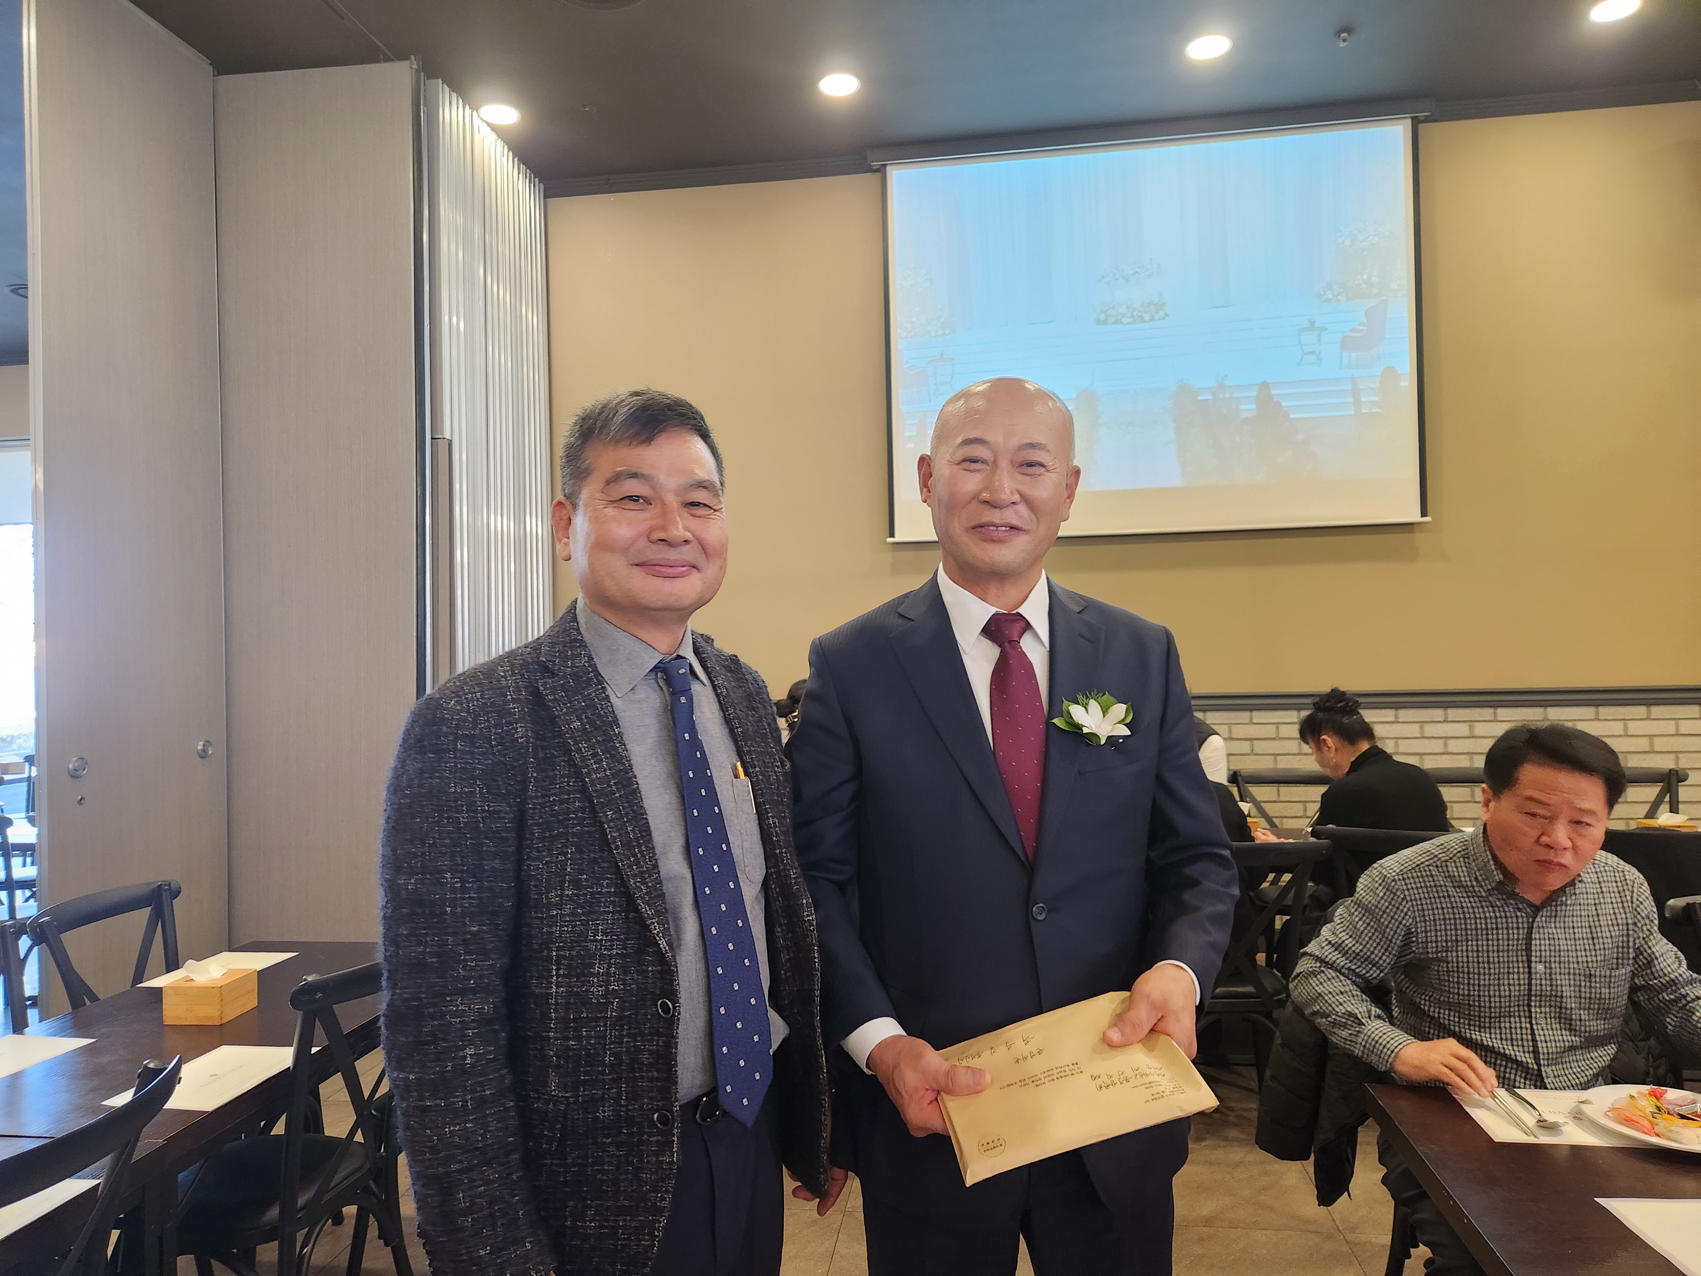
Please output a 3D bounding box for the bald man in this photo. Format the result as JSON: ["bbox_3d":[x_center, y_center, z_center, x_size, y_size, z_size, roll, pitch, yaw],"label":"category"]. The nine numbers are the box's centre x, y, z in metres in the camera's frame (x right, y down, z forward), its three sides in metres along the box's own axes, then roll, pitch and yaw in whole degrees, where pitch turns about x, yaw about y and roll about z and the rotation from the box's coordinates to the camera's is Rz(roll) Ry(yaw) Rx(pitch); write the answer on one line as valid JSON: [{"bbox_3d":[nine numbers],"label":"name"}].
[{"bbox_3d":[0.197,0.572,1.335,0.540,1.750,0.420,-1,0,0],"label":"bald man"}]

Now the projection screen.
[{"bbox_3d":[1.268,-1.294,4.867,2.267,1.681,0.050,-1,0,9],"label":"projection screen"}]

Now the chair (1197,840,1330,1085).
[{"bbox_3d":[1.103,0.998,3.311,0.480,0.880,0.510,-1,0,9],"label":"chair"}]

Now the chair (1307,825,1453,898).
[{"bbox_3d":[1.651,0.987,3.430,0.470,0.880,0.510,-1,0,17],"label":"chair"}]

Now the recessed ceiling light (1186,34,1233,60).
[{"bbox_3d":[1.342,-2.223,4.225,0.178,0.040,0.178,-1,0,9],"label":"recessed ceiling light"}]

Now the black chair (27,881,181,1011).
[{"bbox_3d":[-1.521,1.049,2.645,0.510,0.880,0.460,-1,0,9],"label":"black chair"}]

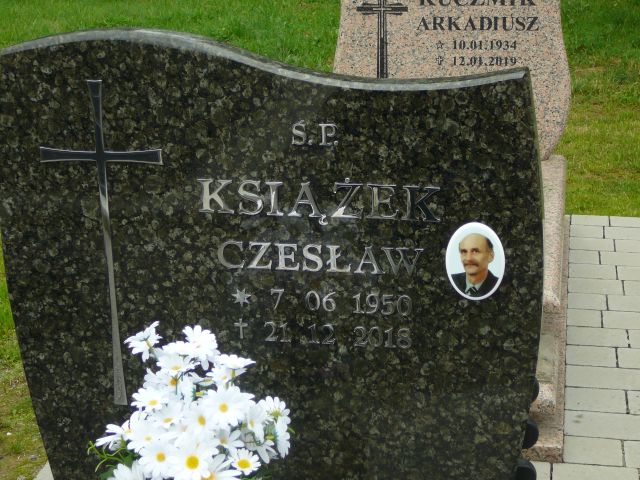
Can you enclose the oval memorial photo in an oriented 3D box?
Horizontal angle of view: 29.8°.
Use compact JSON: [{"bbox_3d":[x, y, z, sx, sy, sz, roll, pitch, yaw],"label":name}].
[{"bbox_3d":[0.234,0.032,1.810,0.090,0.122,0.012,2,18,11],"label":"oval memorial photo"}]

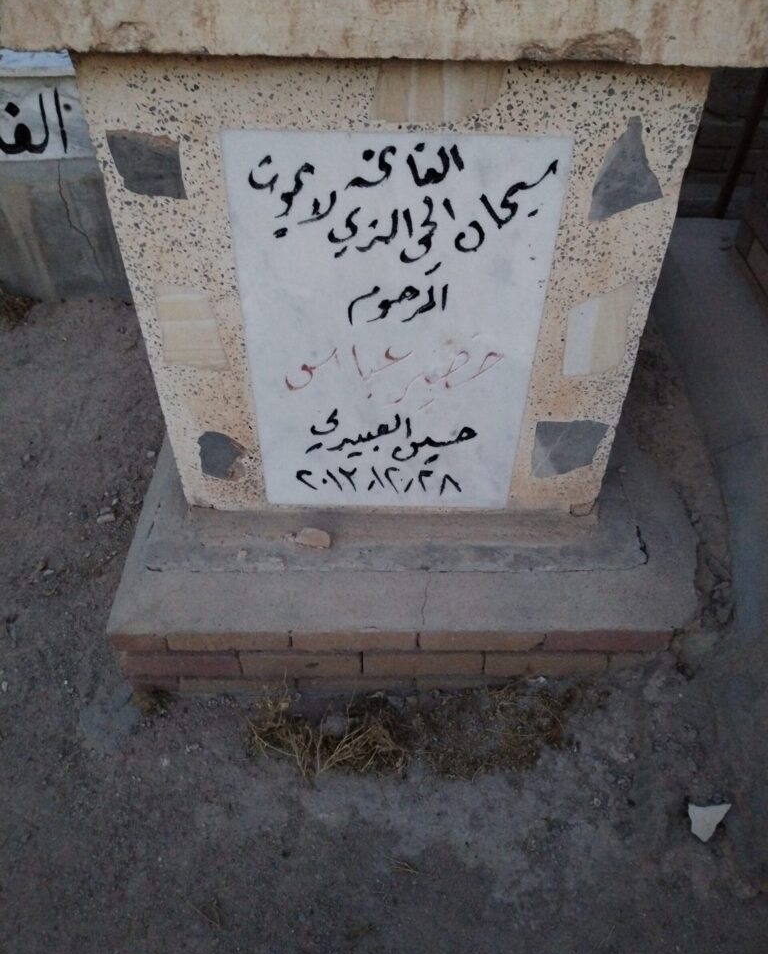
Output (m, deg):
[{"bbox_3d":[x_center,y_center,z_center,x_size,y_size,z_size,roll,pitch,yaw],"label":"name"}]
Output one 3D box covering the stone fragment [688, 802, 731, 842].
[{"bbox_3d":[0.588,0.623,1.389,0.076,0.022,0.066,0,43,0],"label":"stone fragment"}]

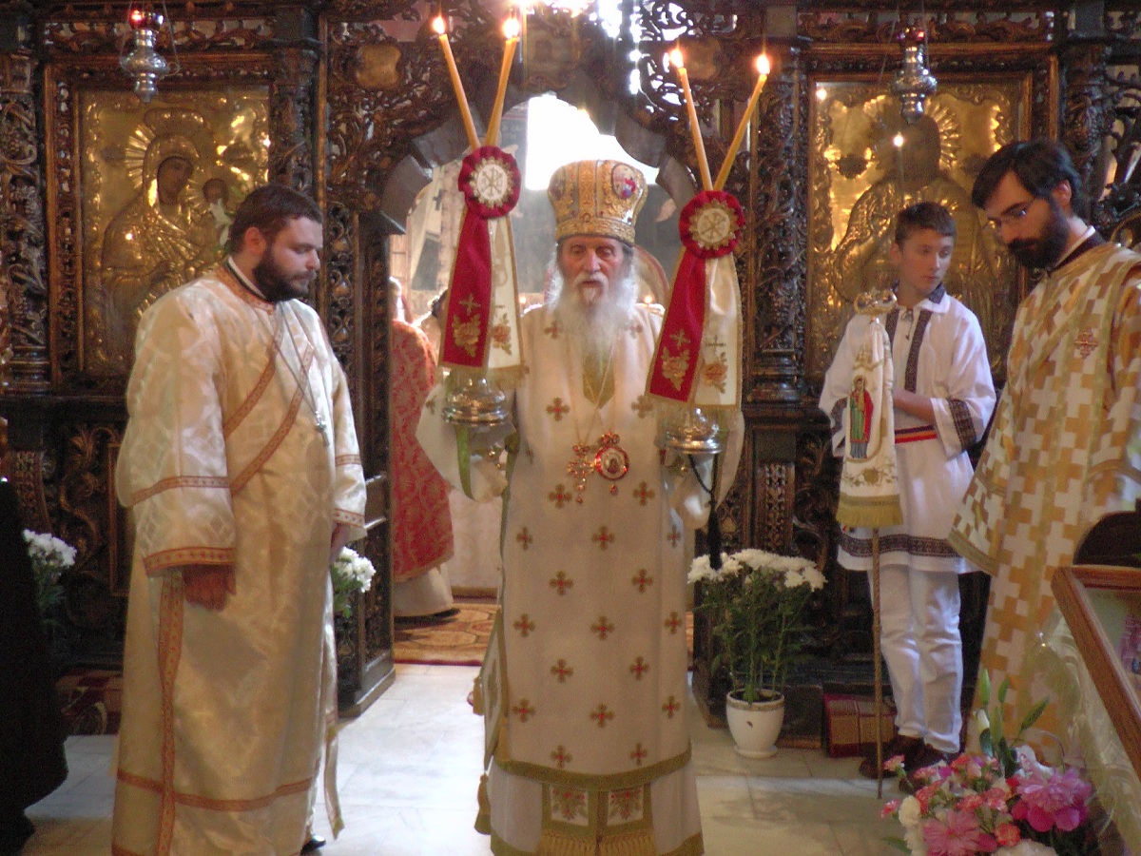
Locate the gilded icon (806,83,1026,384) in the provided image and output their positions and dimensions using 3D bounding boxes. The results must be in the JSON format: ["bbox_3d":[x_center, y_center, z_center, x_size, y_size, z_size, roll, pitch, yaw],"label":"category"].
[{"bbox_3d":[1.158,-0.653,4.090,0.710,1.010,0.060,0,3,5],"label":"gilded icon"}]

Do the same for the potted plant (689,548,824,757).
[{"bbox_3d":[0.574,0.707,3.769,0.400,0.610,0.370,0,3,5],"label":"potted plant"}]

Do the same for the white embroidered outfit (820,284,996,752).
[{"bbox_3d":[1.029,0.277,3.692,0.510,1.410,0.350,2,4,24],"label":"white embroidered outfit"}]

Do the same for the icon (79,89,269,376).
[{"bbox_3d":[-1.395,-0.690,4.333,0.710,1.010,0.060,0,3,5],"label":"icon"}]

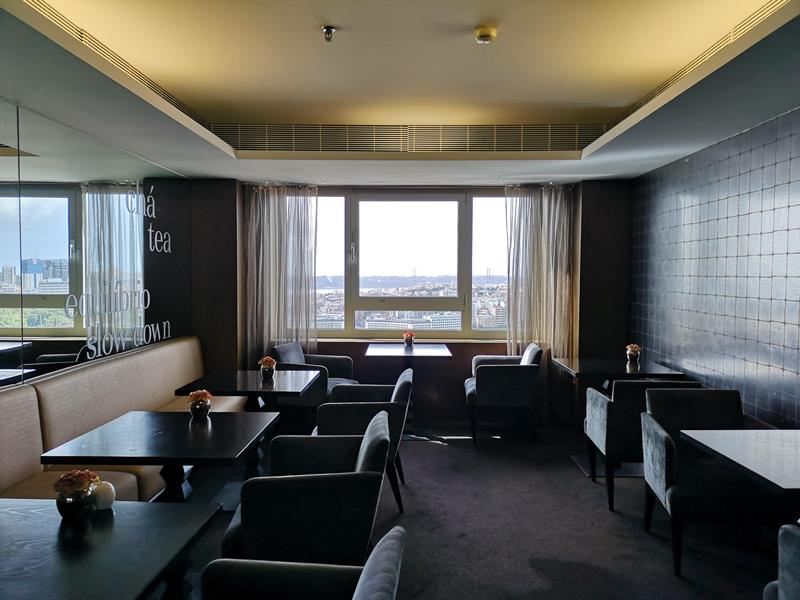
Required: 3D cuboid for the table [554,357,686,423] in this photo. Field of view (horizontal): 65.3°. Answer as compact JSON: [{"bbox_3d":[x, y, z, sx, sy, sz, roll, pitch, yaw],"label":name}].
[{"bbox_3d":[1.572,0.858,4.606,0.738,0.748,0.747,0,3,1],"label":"table"}]

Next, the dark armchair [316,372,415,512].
[{"bbox_3d":[-0.243,0.867,3.960,0.635,0.785,0.590,0,3,1],"label":"dark armchair"}]

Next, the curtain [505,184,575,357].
[{"bbox_3d":[1.250,0.079,5.572,0.643,2.213,0.129,0,3,1],"label":"curtain"}]

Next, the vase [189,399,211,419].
[{"bbox_3d":[-0.951,0.503,2.933,0.096,0.083,0.096,0,3,1],"label":"vase"}]

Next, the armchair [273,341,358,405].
[{"bbox_3d":[-0.718,0.788,5.291,0.624,0.797,0.564,1,3,19],"label":"armchair"}]

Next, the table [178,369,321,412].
[{"bbox_3d":[-0.915,0.874,3.936,0.713,0.748,0.747,0,3,1],"label":"table"}]

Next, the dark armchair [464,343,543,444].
[{"bbox_3d":[0.853,0.795,5.364,0.624,0.797,0.564,0,3,1],"label":"dark armchair"}]

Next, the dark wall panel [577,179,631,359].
[{"bbox_3d":[1.846,0.057,5.687,0.460,2.260,0.100,0,3,1],"label":"dark wall panel"}]

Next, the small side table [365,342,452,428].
[{"bbox_3d":[0.075,0.816,5.583,0.735,0.740,0.760,0,3,1],"label":"small side table"}]

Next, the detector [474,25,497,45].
[{"bbox_3d":[0.388,-1.203,2.828,0.101,0.054,0.101,0,3,1],"label":"detector"}]

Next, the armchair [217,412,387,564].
[{"bbox_3d":[-0.362,0.910,2.654,0.643,0.797,0.564,0,3,-2],"label":"armchair"}]

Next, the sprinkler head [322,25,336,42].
[{"bbox_3d":[-0.332,-1.265,2.964,0.060,0.070,0.060,0,3,1],"label":"sprinkler head"}]

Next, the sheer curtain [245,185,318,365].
[{"bbox_3d":[-1.114,0.026,5.905,0.710,2.200,0.130,0,3,1],"label":"sheer curtain"}]

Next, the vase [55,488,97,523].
[{"bbox_3d":[-0.919,0.569,1.775,0.112,0.094,0.112,0,3,1],"label":"vase"}]

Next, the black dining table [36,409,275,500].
[{"bbox_3d":[-0.974,0.943,2.729,0.740,0.740,0.765,0,3,1],"label":"black dining table"}]

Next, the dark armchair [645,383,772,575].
[{"bbox_3d":[1.605,0.908,3.203,0.590,0.785,0.640,0,3,1],"label":"dark armchair"}]

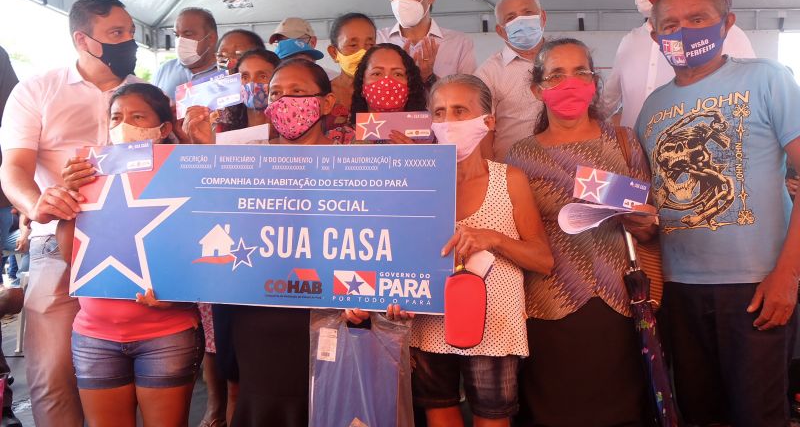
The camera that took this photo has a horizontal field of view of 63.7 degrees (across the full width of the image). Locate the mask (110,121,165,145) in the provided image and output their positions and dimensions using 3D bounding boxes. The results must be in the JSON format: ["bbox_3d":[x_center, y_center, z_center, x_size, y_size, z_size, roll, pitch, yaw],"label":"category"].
[{"bbox_3d":[-0.806,-0.232,1.970,0.150,0.115,0.085,0,4,3],"label":"mask"}]

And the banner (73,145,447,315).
[{"bbox_3d":[-0.409,0.032,1.780,1.104,0.442,0.015,3,-2,12],"label":"banner"}]

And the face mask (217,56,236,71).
[{"bbox_3d":[-0.720,-0.629,2.720,0.140,0.115,0.085,1,4,15],"label":"face mask"}]

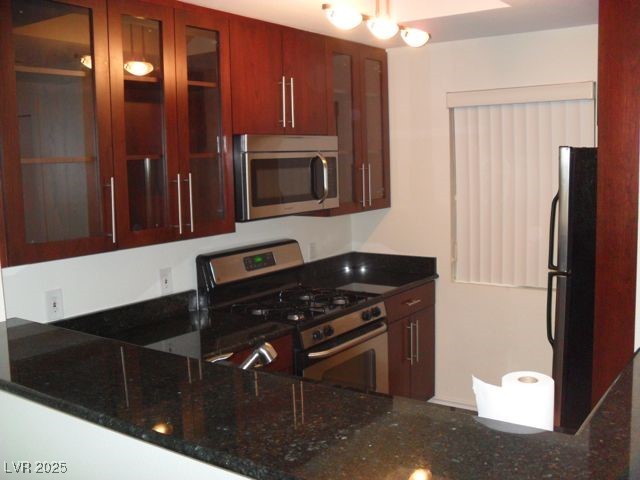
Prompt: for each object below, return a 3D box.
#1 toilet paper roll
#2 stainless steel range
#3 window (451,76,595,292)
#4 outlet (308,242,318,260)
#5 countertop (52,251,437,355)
[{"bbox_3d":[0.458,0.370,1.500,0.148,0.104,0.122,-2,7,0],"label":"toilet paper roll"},{"bbox_3d":[-0.097,0.656,3.501,0.710,1.200,0.760,3,8,36],"label":"stainless steel range"},{"bbox_3d":[1.169,-0.306,3.827,0.875,1.185,0.100,3,8,36],"label":"window"},{"bbox_3d":[-0.037,0.072,4.168,0.010,0.117,0.075,3,8,36],"label":"outlet"},{"bbox_3d":[-0.208,0.309,3.405,0.640,0.155,2.430,3,8,36],"label":"countertop"}]

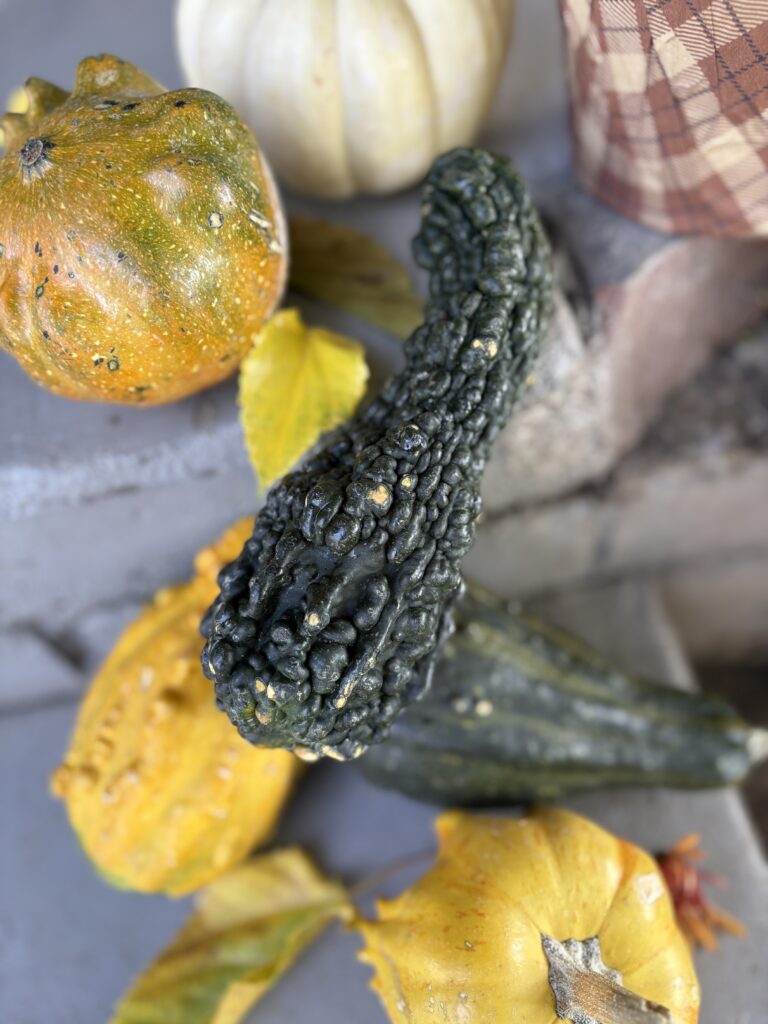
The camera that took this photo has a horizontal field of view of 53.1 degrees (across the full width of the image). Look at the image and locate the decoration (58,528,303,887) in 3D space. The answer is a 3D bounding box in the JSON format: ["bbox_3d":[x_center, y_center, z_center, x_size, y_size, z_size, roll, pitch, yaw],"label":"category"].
[{"bbox_3d":[-0.085,0.086,0.397,0.104,0.097,0.192,8,48,19],"label":"decoration"}]

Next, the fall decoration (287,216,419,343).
[{"bbox_3d":[-0.025,-0.126,0.416,0.058,0.015,0.110,-32,48,-18],"label":"fall decoration"}]

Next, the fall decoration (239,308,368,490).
[{"bbox_3d":[-0.036,-0.050,0.345,0.062,0.022,0.088,13,83,0],"label":"fall decoration"}]

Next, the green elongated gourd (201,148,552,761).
[{"bbox_3d":[0.009,-0.038,0.335,0.098,0.092,0.296,12,69,23],"label":"green elongated gourd"}]

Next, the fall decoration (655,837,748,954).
[{"bbox_3d":[0.132,0.164,0.332,0.046,0.028,0.050,0,46,12],"label":"fall decoration"}]

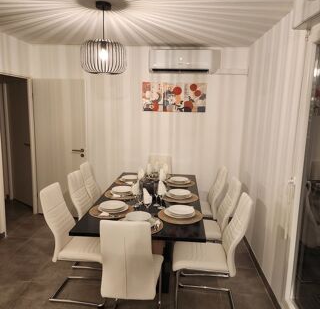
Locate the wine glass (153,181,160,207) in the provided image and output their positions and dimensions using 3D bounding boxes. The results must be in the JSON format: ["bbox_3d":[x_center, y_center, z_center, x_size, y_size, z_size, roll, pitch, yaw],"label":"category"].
[{"bbox_3d":[-0.034,0.376,2.835,0.077,0.226,0.077,2,10,4],"label":"wine glass"}]

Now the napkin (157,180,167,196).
[{"bbox_3d":[0.018,0.312,2.778,0.080,0.150,0.060,2,9,3],"label":"napkin"}]

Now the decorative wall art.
[{"bbox_3d":[0.207,-0.813,4.206,0.908,0.411,0.025,2,10,4],"label":"decorative wall art"}]

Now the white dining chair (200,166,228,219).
[{"bbox_3d":[0.467,0.639,3.624,0.590,0.975,0.420,2,9,3],"label":"white dining chair"}]

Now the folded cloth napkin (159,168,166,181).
[{"bbox_3d":[0.024,0.223,3.231,0.082,0.145,0.060,2,10,4],"label":"folded cloth napkin"}]

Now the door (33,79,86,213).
[{"bbox_3d":[-1.458,-0.073,4.361,0.814,2.036,0.040,3,10,12],"label":"door"}]

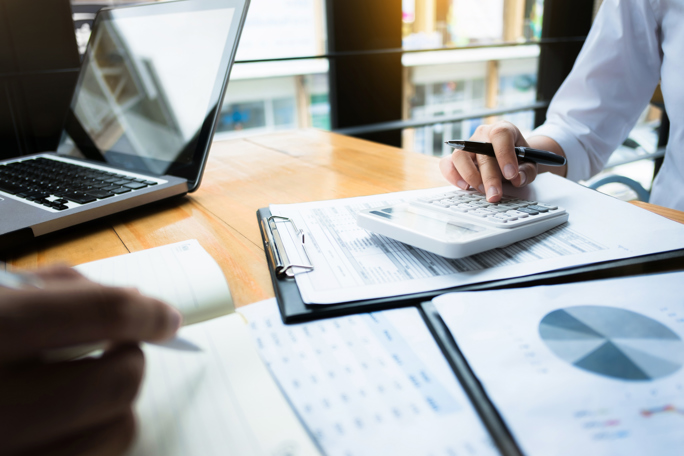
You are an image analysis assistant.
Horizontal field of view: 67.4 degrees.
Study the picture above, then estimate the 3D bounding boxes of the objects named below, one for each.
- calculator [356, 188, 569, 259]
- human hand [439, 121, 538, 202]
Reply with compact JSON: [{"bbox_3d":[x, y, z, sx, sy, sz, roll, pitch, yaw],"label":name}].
[{"bbox_3d":[0.099,-0.009,0.420,0.143,0.022,0.103,-12,21,-36],"label":"calculator"},{"bbox_3d":[0.140,-0.067,0.478,0.078,0.070,0.110,13,25,38],"label":"human hand"}]

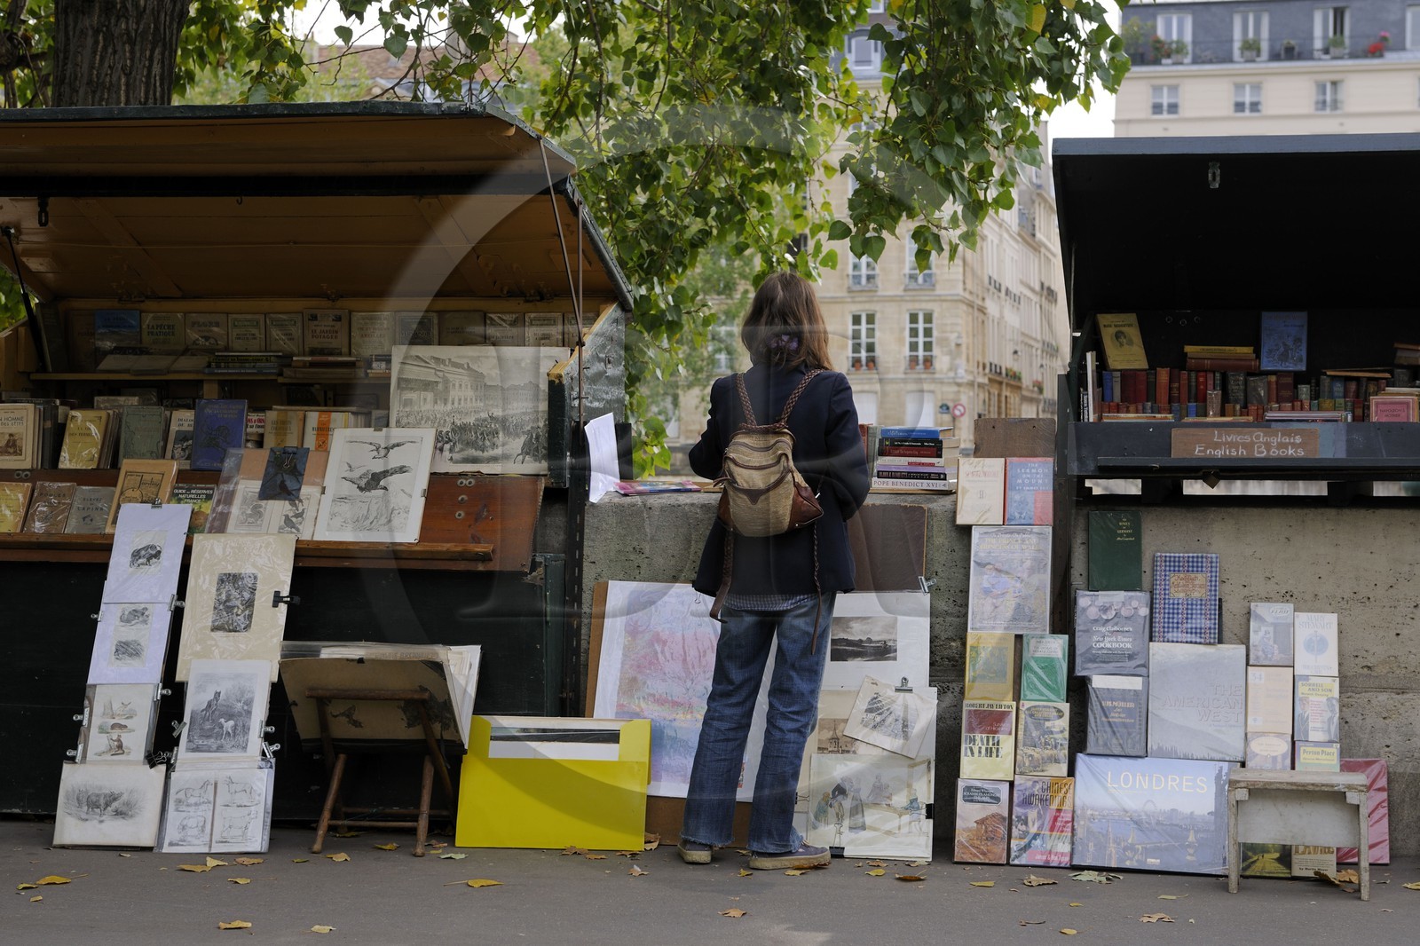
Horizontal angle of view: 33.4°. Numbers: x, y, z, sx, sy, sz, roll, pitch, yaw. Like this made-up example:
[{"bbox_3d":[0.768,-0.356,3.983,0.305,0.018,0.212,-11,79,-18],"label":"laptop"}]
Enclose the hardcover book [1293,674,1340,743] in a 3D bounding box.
[{"bbox_3d":[1.724,0.672,6.718,0.122,0.185,0.022,0,-15,11],"label":"hardcover book"}]

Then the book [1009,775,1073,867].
[{"bbox_3d":[0.956,1.002,6.793,0.168,0.248,0.025,0,-15,11],"label":"book"}]

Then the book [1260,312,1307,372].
[{"bbox_3d":[1.726,-0.392,7.106,0.131,0.179,0.027,1,-8,13],"label":"book"}]

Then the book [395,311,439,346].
[{"bbox_3d":[-0.950,-0.421,7.709,0.140,0.200,0.018,-1,-6,9],"label":"book"}]

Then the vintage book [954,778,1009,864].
[{"bbox_3d":[0.767,0.980,6.645,0.143,0.231,0.025,0,-15,14],"label":"vintage book"}]

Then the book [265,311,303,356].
[{"bbox_3d":[-1.400,-0.424,7.788,0.120,0.187,0.016,-1,-6,9],"label":"book"}]

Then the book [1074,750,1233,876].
[{"bbox_3d":[1.231,0.942,6.515,0.446,0.311,0.030,1,-11,14],"label":"book"}]

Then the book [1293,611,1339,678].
[{"bbox_3d":[1.735,0.492,6.766,0.121,0.182,0.022,0,-15,11],"label":"book"}]

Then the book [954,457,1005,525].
[{"bbox_3d":[0.788,0.056,6.881,0.136,0.194,0.023,2,-8,9],"label":"book"}]

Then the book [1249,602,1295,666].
[{"bbox_3d":[1.614,0.465,6.796,0.122,0.182,0.020,0,-15,11],"label":"book"}]

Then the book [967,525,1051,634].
[{"bbox_3d":[0.870,0.312,6.840,0.231,0.313,0.020,2,-8,9],"label":"book"}]

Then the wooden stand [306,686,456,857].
[{"bbox_3d":[-0.969,0.857,7.045,0.360,0.490,0.390,0,1,8],"label":"wooden stand"}]

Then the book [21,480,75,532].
[{"bbox_3d":[-2.026,0.112,7.284,0.136,0.173,0.018,1,-27,13],"label":"book"}]

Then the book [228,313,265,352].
[{"bbox_3d":[-1.533,-0.430,7.837,0.128,0.190,0.015,0,-6,9],"label":"book"}]

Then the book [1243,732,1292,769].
[{"bbox_3d":[1.583,0.832,6.699,0.122,0.184,0.020,0,-15,11],"label":"book"}]

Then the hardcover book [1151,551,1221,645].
[{"bbox_3d":[1.337,0.355,6.638,0.180,0.255,0.026,0,-13,13],"label":"hardcover book"}]

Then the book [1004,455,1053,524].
[{"bbox_3d":[0.929,0.056,6.871,0.140,0.198,0.023,1,-8,9],"label":"book"}]

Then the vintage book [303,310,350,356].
[{"bbox_3d":[-1.259,-0.433,7.789,0.155,0.206,0.018,0,-6,9],"label":"vintage book"}]

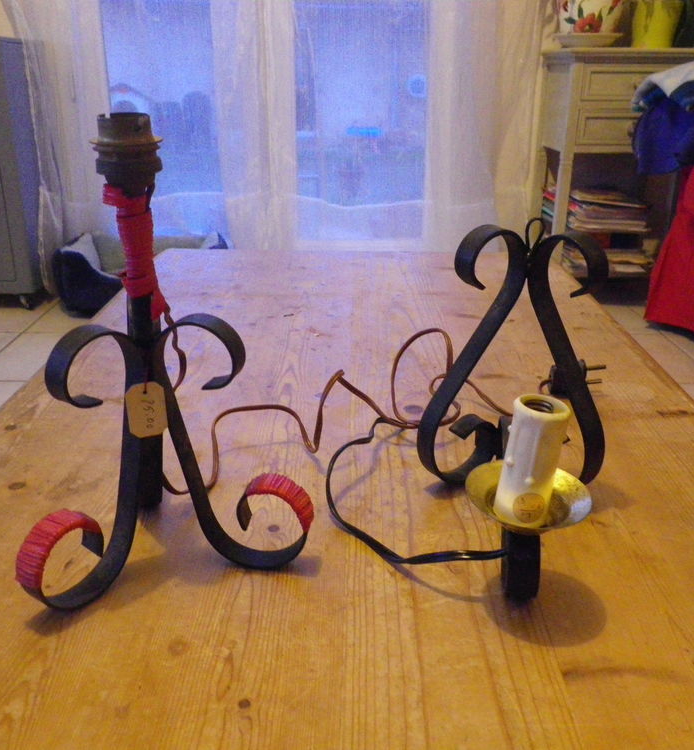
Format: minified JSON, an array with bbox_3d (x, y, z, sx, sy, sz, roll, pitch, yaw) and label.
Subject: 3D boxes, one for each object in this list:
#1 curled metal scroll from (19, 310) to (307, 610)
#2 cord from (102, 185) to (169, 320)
[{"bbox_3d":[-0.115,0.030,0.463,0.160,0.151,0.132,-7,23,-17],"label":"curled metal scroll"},{"bbox_3d":[-0.107,-0.062,0.412,0.028,0.067,0.023,0,22,-1],"label":"cord"}]

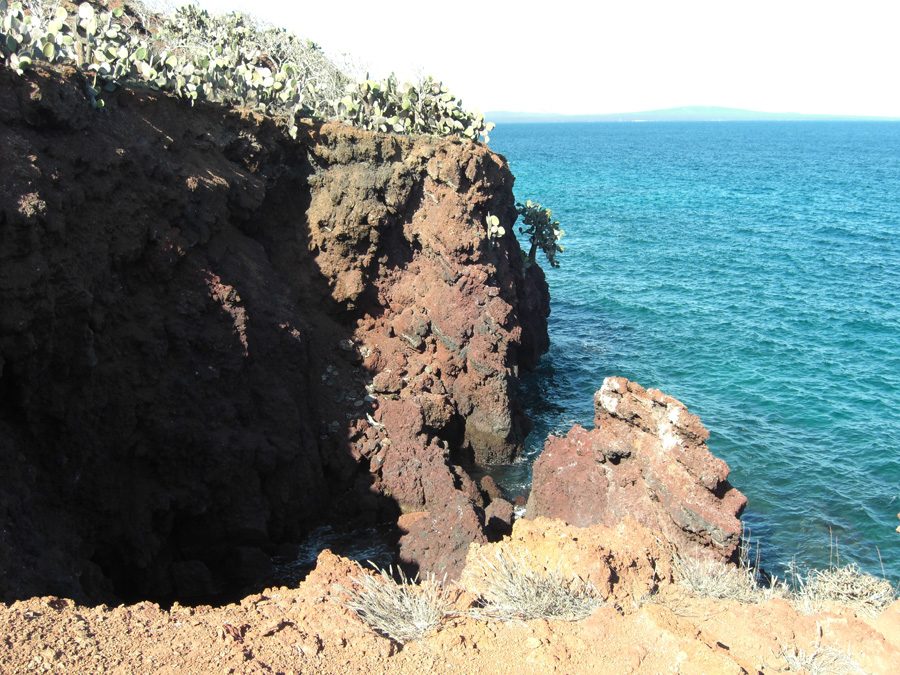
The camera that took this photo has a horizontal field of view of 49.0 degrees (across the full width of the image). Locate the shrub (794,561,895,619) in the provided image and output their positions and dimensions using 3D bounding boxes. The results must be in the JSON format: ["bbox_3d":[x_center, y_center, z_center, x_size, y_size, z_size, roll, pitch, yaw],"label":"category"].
[{"bbox_3d":[1.637,1.050,4.100,0.430,0.220,0.380,3,13,11],"label":"shrub"}]

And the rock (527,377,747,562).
[{"bbox_3d":[3.131,2.438,16.500,3.600,3.600,3.000,3,13,11],"label":"rock"}]

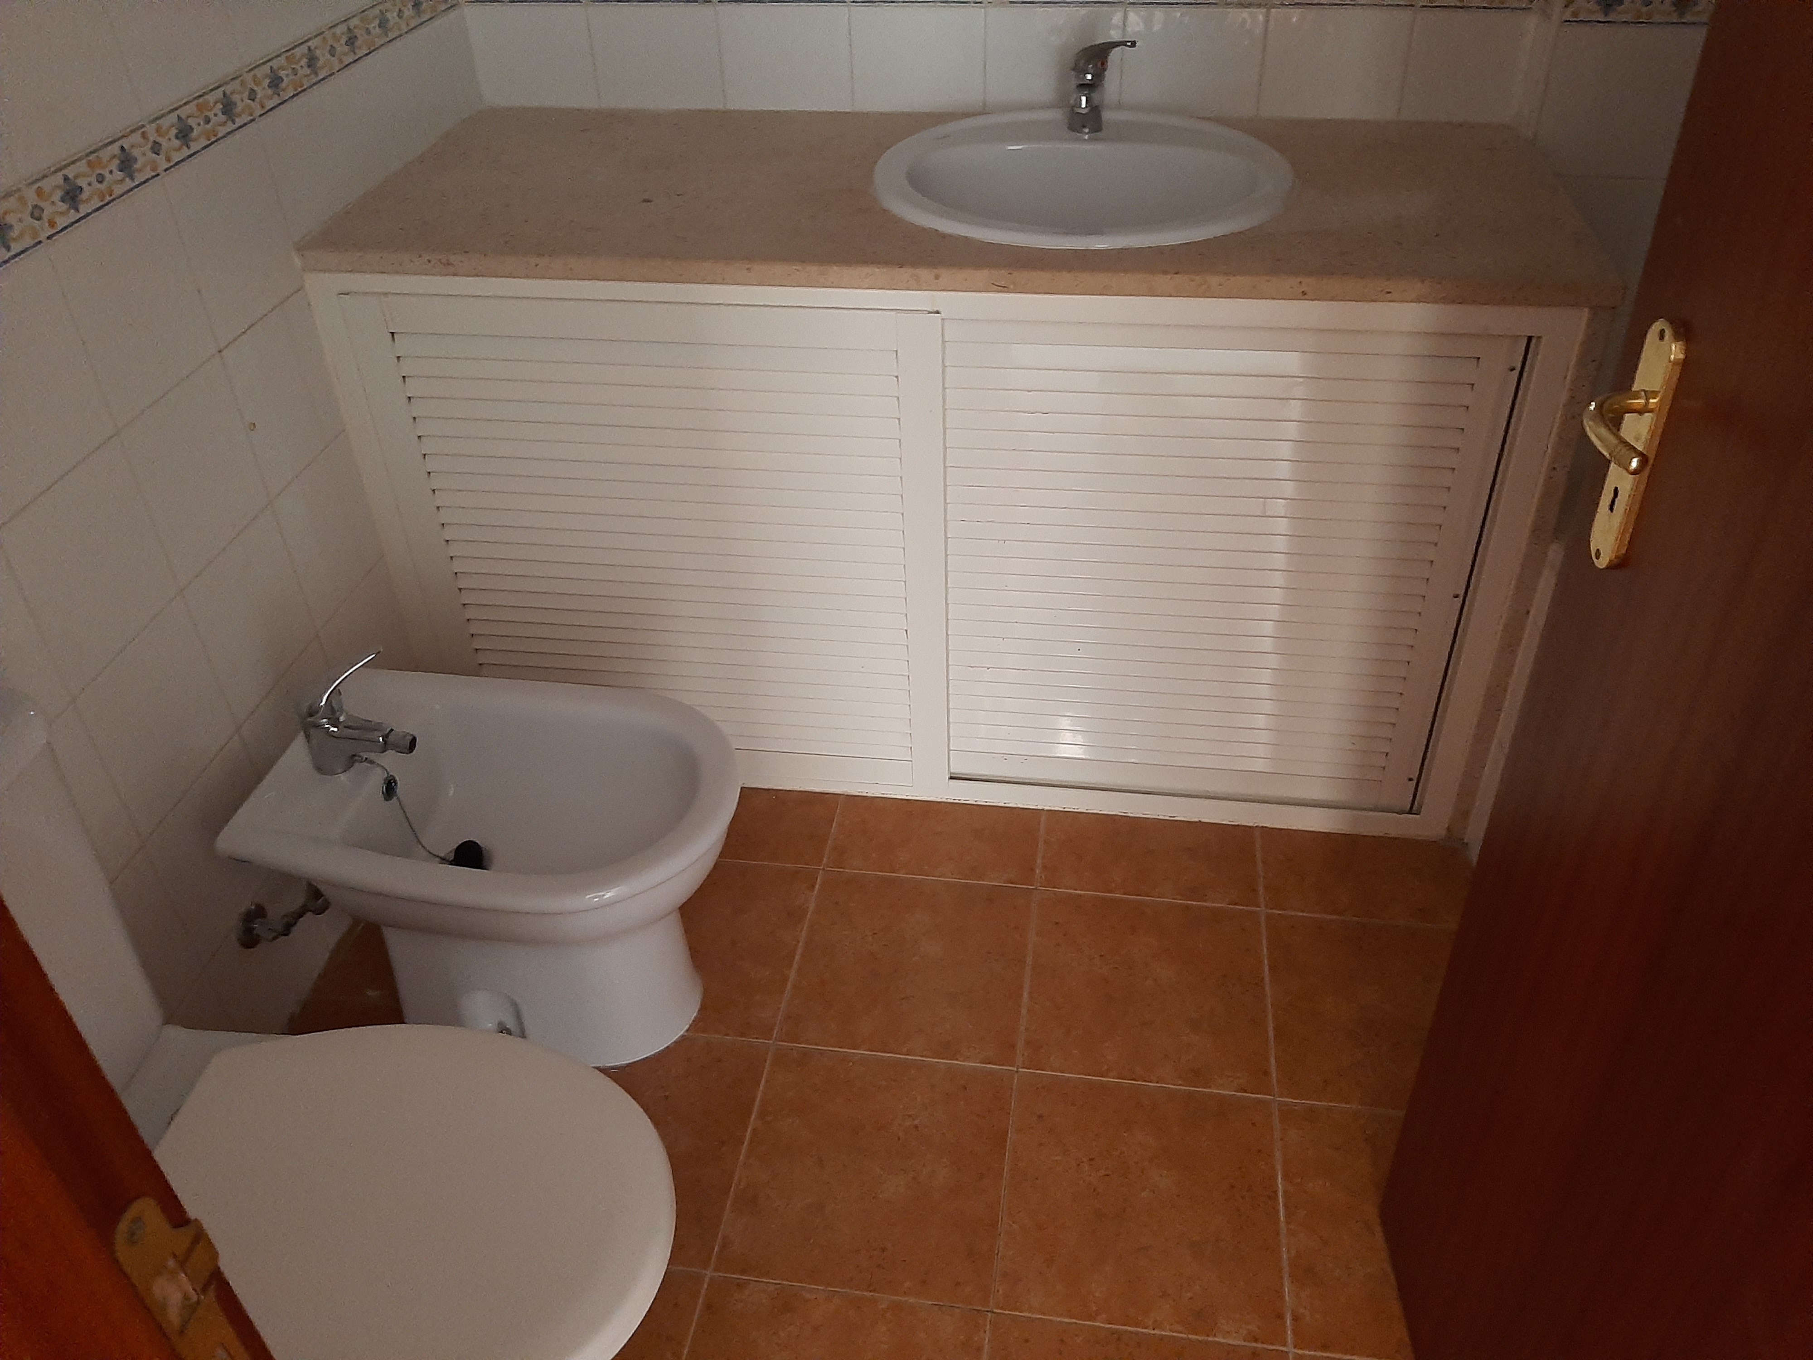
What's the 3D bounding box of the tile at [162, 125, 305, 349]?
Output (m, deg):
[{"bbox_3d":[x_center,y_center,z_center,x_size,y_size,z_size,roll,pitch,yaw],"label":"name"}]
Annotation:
[{"bbox_3d":[-0.789,-0.522,1.663,0.010,0.198,0.198,4,37,8],"label":"tile"}]

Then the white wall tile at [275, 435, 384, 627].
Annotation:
[{"bbox_3d":[-0.772,-0.203,1.894,0.010,0.200,0.200,4,38,8],"label":"white wall tile"}]

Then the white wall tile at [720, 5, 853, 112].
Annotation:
[{"bbox_3d":[-0.181,-0.935,2.140,0.200,0.172,0.010,4,38,8],"label":"white wall tile"}]

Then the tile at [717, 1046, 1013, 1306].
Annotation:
[{"bbox_3d":[-0.039,0.581,1.684,0.314,0.010,0.314,4,38,8],"label":"tile"}]

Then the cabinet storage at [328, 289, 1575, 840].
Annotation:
[{"bbox_3d":[0.056,-0.323,2.169,1.543,0.812,0.613,4,37,8],"label":"cabinet storage"}]

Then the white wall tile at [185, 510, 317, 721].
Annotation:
[{"bbox_3d":[-0.803,-0.080,1.735,0.010,0.200,0.200,4,38,8],"label":"white wall tile"}]

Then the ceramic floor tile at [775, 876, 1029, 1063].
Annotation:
[{"bbox_3d":[0.009,0.386,1.913,0.310,0.010,0.313,4,37,8],"label":"ceramic floor tile"}]

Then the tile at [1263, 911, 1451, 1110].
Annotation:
[{"bbox_3d":[0.635,0.436,1.848,0.314,0.010,0.314,4,38,8],"label":"tile"}]

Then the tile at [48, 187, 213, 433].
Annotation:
[{"bbox_3d":[-0.819,-0.401,1.505,0.010,0.198,0.198,4,37,8],"label":"tile"}]

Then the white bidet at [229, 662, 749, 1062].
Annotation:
[{"bbox_3d":[-0.475,0.259,1.782,0.570,0.385,0.372,4,38,8],"label":"white bidet"}]

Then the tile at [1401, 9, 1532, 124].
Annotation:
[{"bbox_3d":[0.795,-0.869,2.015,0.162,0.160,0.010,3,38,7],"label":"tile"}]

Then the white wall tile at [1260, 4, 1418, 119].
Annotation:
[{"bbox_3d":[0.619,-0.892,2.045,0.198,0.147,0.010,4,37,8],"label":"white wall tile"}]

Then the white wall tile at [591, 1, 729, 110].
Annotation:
[{"bbox_3d":[-0.379,-0.948,2.168,0.200,0.172,0.010,4,38,8],"label":"white wall tile"}]

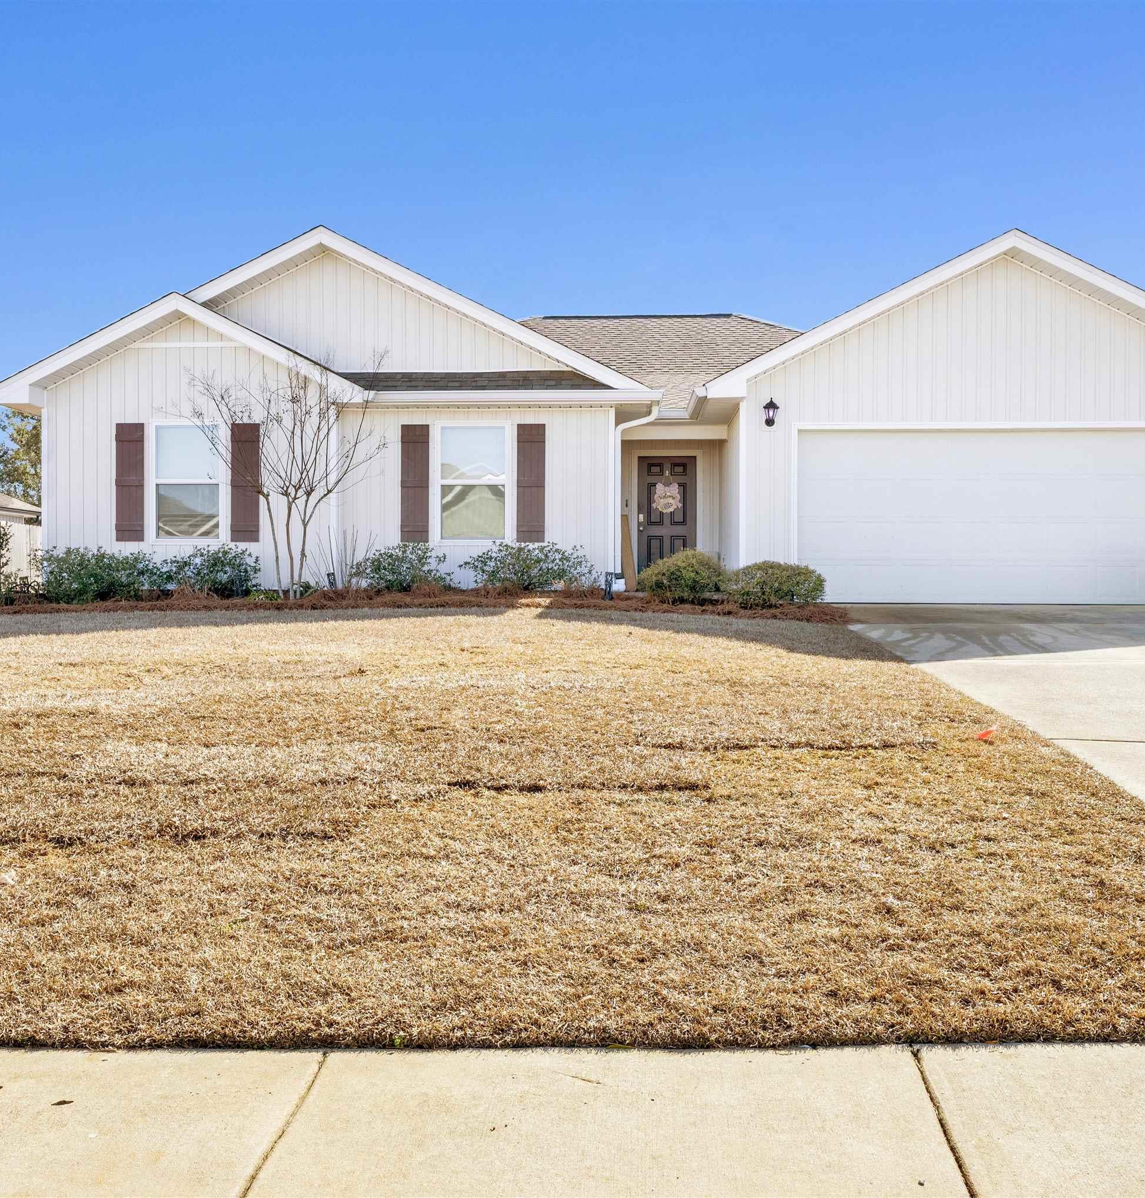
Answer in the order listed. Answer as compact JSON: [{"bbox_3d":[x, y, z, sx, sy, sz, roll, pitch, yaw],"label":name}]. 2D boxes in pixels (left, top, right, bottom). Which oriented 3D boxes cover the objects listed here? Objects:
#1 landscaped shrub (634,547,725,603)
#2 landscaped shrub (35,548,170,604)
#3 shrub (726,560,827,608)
[{"bbox_3d":[1.277,-0.282,14.150,1.034,0.624,0.980,0,1,-1],"label":"landscaped shrub"},{"bbox_3d":[-5.449,-0.269,13.900,1.547,0.661,1.050,0,1,-1],"label":"landscaped shrub"},{"bbox_3d":[2.320,-0.168,13.650,1.123,0.522,1.000,0,1,-1],"label":"shrub"}]

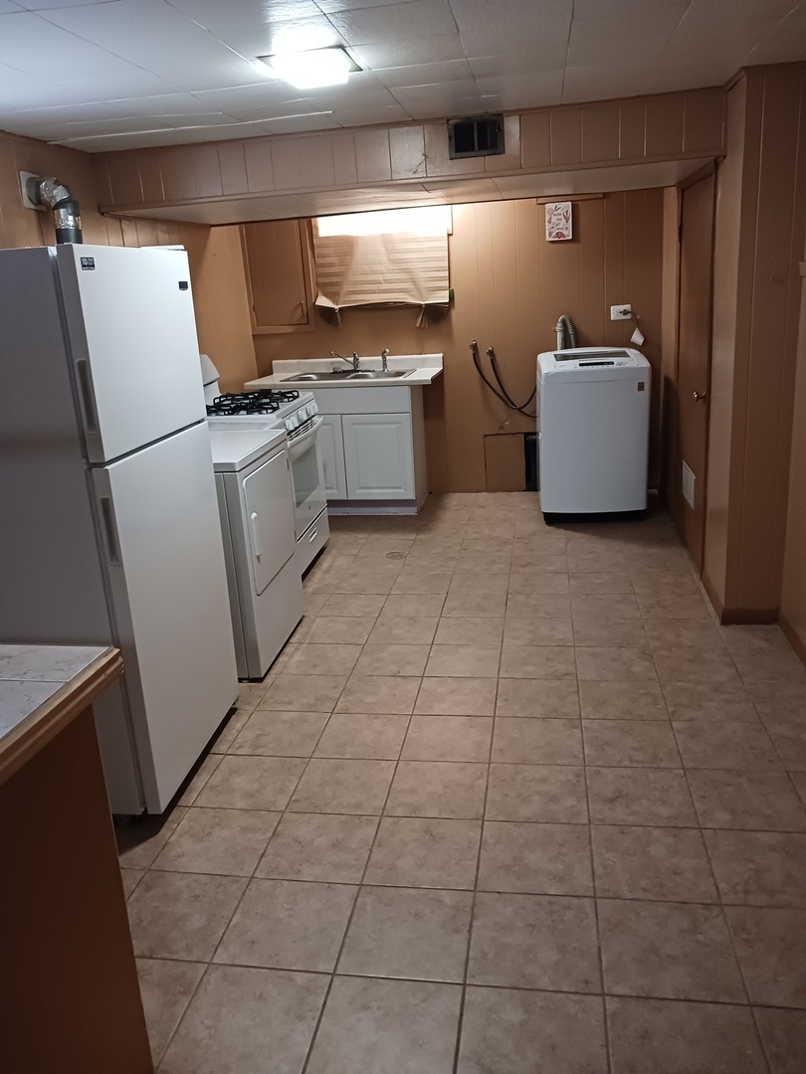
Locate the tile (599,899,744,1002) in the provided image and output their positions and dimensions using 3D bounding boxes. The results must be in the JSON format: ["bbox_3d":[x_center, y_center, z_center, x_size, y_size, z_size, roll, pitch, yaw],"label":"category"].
[{"bbox_3d":[0.624,0.979,1.988,0.304,0.010,0.304,-1,17,10],"label":"tile"}]

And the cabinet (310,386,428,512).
[{"bbox_3d":[-0.316,-0.655,6.026,0.930,0.880,0.600,0,17,13],"label":"cabinet"}]

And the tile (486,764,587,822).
[{"bbox_3d":[0.418,0.800,2.621,0.304,0.010,0.304,-1,17,10],"label":"tile"}]

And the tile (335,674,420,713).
[{"bbox_3d":[-0.091,0.625,3.306,0.304,0.010,0.304,-1,17,10],"label":"tile"}]

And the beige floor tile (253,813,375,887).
[{"bbox_3d":[-0.238,0.900,2.436,0.304,0.010,0.304,-1,17,10],"label":"beige floor tile"}]

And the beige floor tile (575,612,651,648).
[{"bbox_3d":[0.909,0.425,3.693,0.303,0.010,0.303,-1,17,10],"label":"beige floor tile"}]

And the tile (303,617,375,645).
[{"bbox_3d":[-0.296,0.446,3.939,0.304,0.010,0.304,-1,17,10],"label":"tile"}]

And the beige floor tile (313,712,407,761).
[{"bbox_3d":[-0.140,0.717,3.016,0.304,0.010,0.304,-1,17,10],"label":"beige floor tile"}]

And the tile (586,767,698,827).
[{"bbox_3d":[0.717,0.791,2.552,0.305,0.010,0.305,-1,17,10],"label":"tile"}]

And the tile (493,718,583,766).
[{"bbox_3d":[0.463,0.701,2.882,0.303,0.010,0.303,-1,17,10],"label":"tile"}]

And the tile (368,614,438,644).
[{"bbox_3d":[0.007,0.442,3.886,0.304,0.010,0.304,-1,17,10],"label":"tile"}]

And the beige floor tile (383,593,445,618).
[{"bbox_3d":[0.054,0.346,4.136,0.303,0.010,0.303,-1,17,10],"label":"beige floor tile"}]

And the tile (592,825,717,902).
[{"bbox_3d":[0.667,0.879,2.254,0.302,0.010,0.302,-1,17,10],"label":"tile"}]

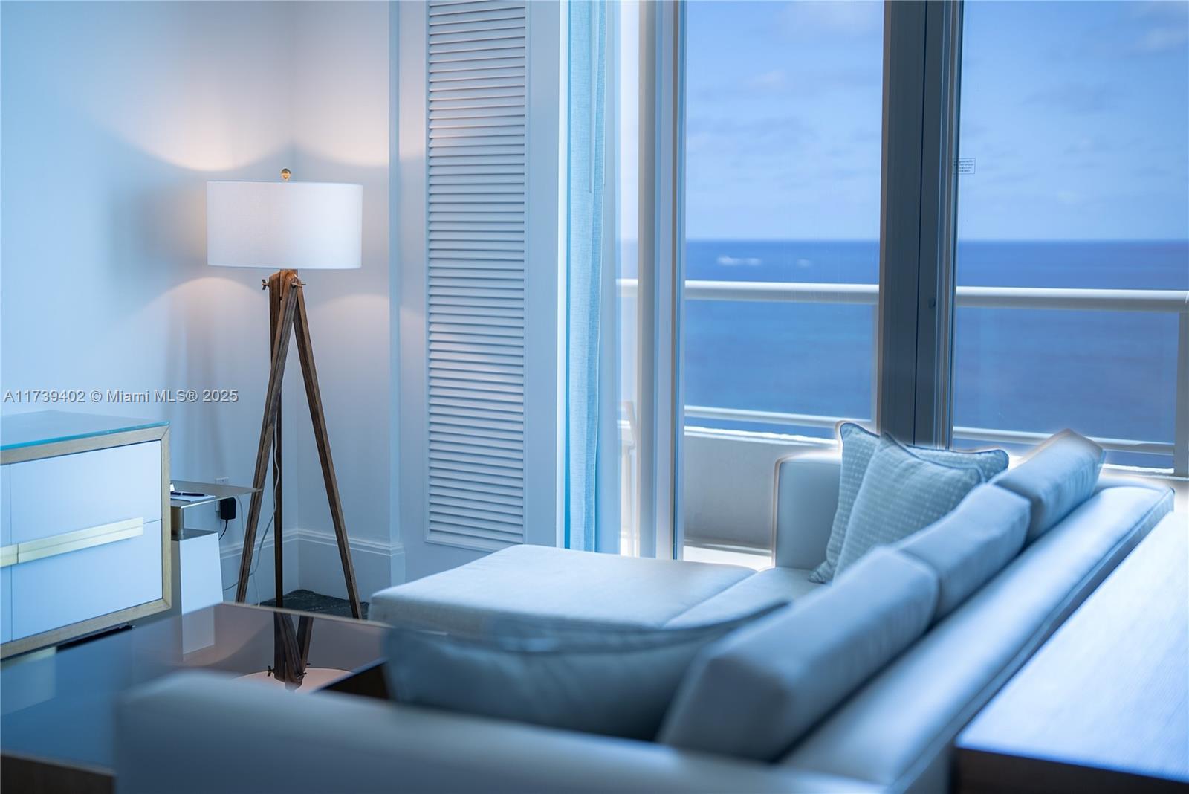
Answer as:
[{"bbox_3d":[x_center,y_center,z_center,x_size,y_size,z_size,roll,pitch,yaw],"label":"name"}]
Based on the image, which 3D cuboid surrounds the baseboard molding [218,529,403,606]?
[{"bbox_3d":[-0.968,0.616,5.633,0.490,0.216,0.426,4,7,32],"label":"baseboard molding"}]

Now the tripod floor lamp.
[{"bbox_3d":[-0.988,0.012,5.325,0.505,1.476,0.490,-1,6,-11],"label":"tripod floor lamp"}]

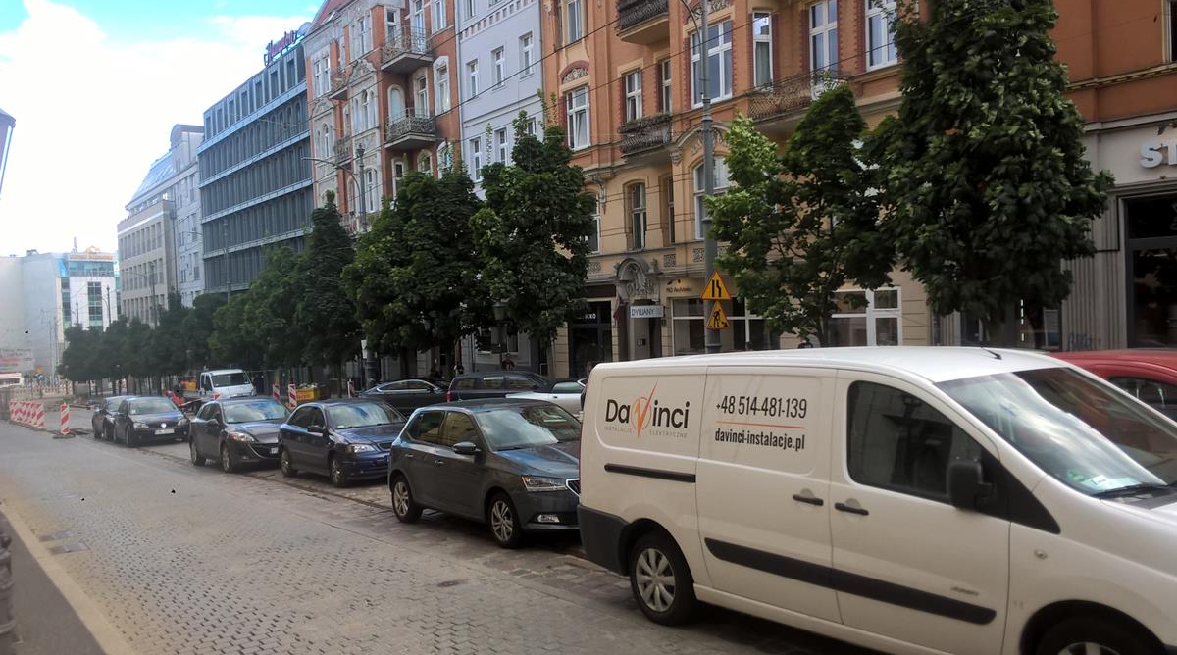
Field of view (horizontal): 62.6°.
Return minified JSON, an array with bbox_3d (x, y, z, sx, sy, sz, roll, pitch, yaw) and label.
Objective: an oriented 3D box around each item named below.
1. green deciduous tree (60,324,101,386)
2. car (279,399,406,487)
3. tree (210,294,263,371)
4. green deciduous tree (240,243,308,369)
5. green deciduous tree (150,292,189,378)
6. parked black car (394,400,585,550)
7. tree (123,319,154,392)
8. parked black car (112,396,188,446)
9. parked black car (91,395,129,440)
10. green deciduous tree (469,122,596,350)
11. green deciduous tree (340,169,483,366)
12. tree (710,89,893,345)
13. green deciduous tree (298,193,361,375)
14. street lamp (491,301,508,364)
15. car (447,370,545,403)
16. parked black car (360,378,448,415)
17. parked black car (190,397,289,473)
[{"bbox_3d":[-51.200,3.050,97.500,4.200,6.900,4.200,-3,1,-36],"label":"green deciduous tree"},{"bbox_3d":[-4.382,2.053,18.114,1.710,1.430,4.150,-3,0,-35],"label":"car"},{"bbox_3d":[-19.888,1.244,54.738,3.700,6.204,3.700,-3,1,-35],"label":"tree"},{"bbox_3d":[-15.760,-0.099,48.823,4.200,8.065,4.200,-3,1,-35],"label":"green deciduous tree"},{"bbox_3d":[-29.500,1.150,68.000,3.100,7.200,3.100,-3,1,-36],"label":"green deciduous tree"},{"bbox_3d":[-0.881,1.565,11.371,1.733,1.467,4.000,-3,0,-35],"label":"parked black car"},{"bbox_3d":[-35.600,2.250,76.500,2.900,6.100,2.900,-3,1,-36],"label":"tree"},{"bbox_3d":[-14.300,2.990,31.500,1.780,1.490,4.220,-3,1,-35],"label":"parked black car"},{"bbox_3d":[-16.800,3.270,35.200,1.770,1.490,4.300,-3,1,-35],"label":"parked black car"},{"bbox_3d":[-1.605,-1.885,28.542,4.000,8.813,4.000,-2,1,0],"label":"green deciduous tree"},{"bbox_3d":[-6.312,-1.357,35.286,5.200,8.695,5.000,-3,1,-35],"label":"green deciduous tree"},{"bbox_3d":[4.500,-1.480,20.500,3.800,7.100,3.800,-3,1,-36],"label":"tree"},{"bbox_3d":[-11.300,-1.150,42.700,3.200,9.100,3.200,-3,1,-36],"label":"green deciduous tree"},{"bbox_3d":[-2.797,0.905,30.500,0.500,3.480,0.500,-3,1,-35],"label":"street lamp"},{"bbox_3d":[-1.450,1.970,26.300,4.600,1.480,1.800,-3,0,28],"label":"car"},{"bbox_3d":[-5.400,2.450,33.500,4.750,1.410,1.850,-1,1,22],"label":"parked black car"},{"bbox_3d":[-7.500,2.290,21.400,1.770,1.490,4.460,-3,1,-35],"label":"parked black car"}]

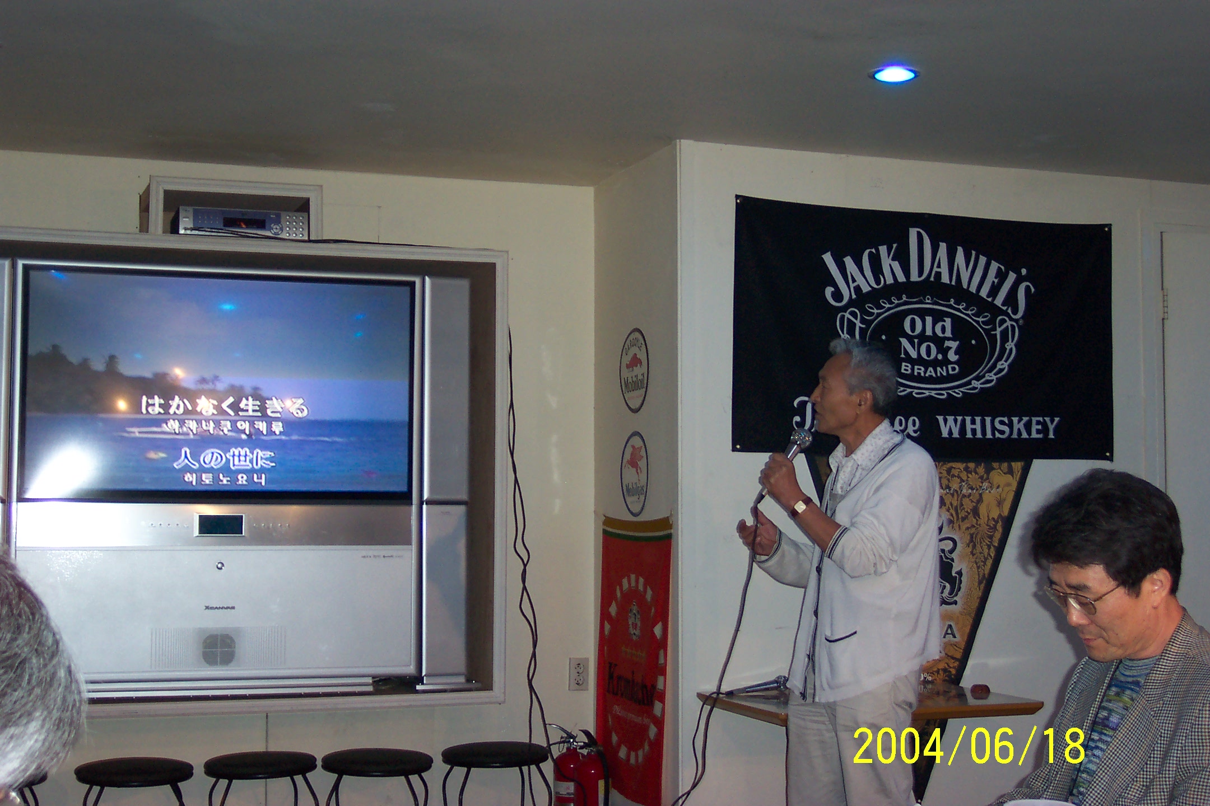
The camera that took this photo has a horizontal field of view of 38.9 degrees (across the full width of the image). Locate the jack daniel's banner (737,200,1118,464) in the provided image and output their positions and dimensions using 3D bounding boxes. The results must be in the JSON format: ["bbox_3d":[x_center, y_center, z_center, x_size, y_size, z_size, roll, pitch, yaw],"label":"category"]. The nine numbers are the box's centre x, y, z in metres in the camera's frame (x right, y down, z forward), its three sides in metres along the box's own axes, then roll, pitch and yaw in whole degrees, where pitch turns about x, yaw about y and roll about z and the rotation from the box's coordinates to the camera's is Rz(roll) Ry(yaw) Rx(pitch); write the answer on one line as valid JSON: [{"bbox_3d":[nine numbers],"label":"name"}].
[{"bbox_3d":[1.125,-0.238,5.875,1.505,0.849,0.020,1,-4,-20],"label":"jack daniel's banner"}]

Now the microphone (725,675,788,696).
[{"bbox_3d":[0.489,0.910,5.498,0.250,0.052,0.052,-3,-2,-31],"label":"microphone"}]

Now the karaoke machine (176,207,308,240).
[{"bbox_3d":[-1.312,-0.620,6.152,0.442,0.095,0.320,1,-4,-18],"label":"karaoke machine"}]

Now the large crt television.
[{"bbox_3d":[-1.348,0.287,6.294,1.610,1.496,0.580,1,-4,-18],"label":"large crt television"}]

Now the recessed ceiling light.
[{"bbox_3d":[0.806,-0.913,4.774,0.140,0.030,0.140,0,-4,0],"label":"recessed ceiling light"}]

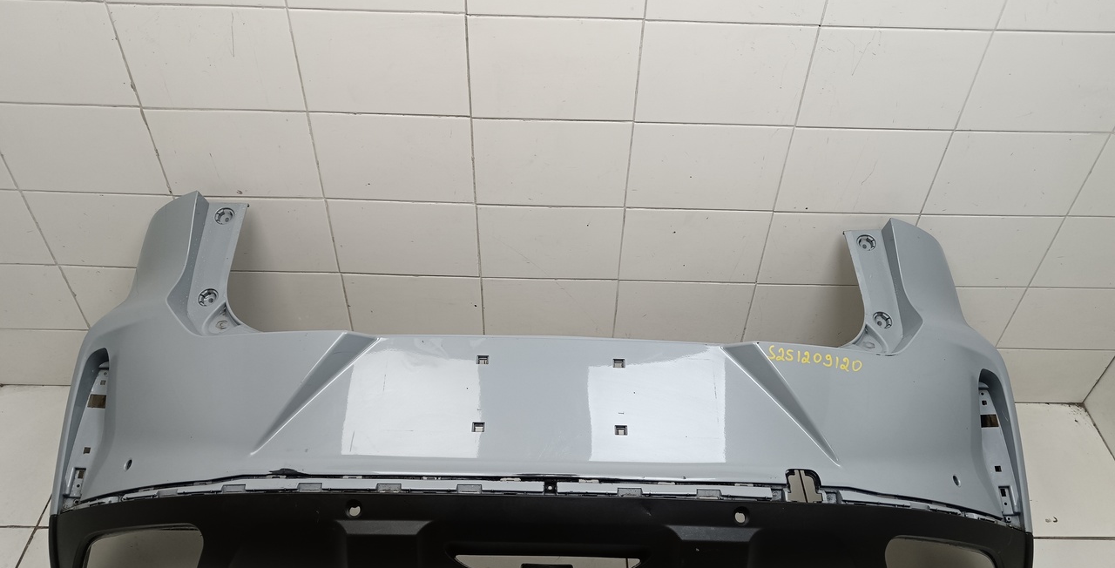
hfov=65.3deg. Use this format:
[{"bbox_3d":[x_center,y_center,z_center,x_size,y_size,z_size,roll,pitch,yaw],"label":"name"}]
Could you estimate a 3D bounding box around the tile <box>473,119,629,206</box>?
[{"bbox_3d":[-0.012,-0.236,1.688,0.300,0.200,0.009,1,43,-1],"label":"tile"}]

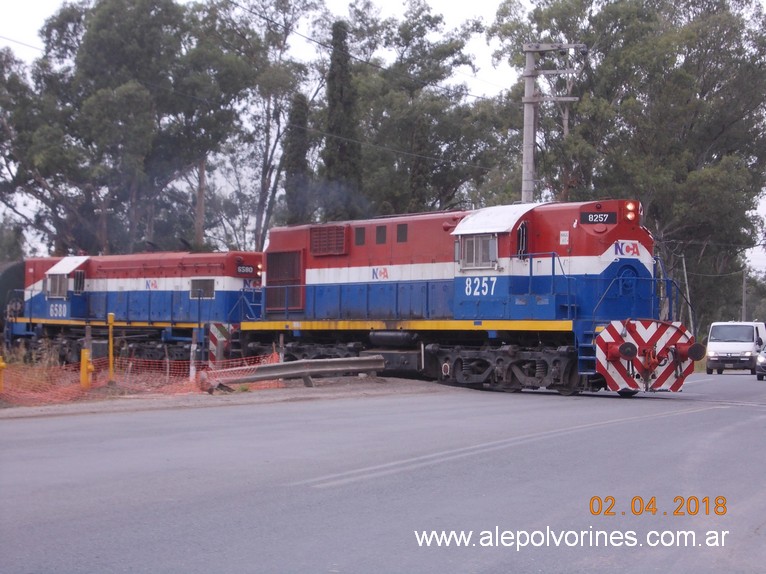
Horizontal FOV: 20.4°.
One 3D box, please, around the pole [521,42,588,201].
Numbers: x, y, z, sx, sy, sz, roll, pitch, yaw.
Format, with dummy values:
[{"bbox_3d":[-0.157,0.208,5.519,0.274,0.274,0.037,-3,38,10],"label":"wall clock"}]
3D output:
[{"bbox_3d":[5.785,-2.687,72.700,2.250,11.400,0.480,1,-1,17],"label":"pole"}]

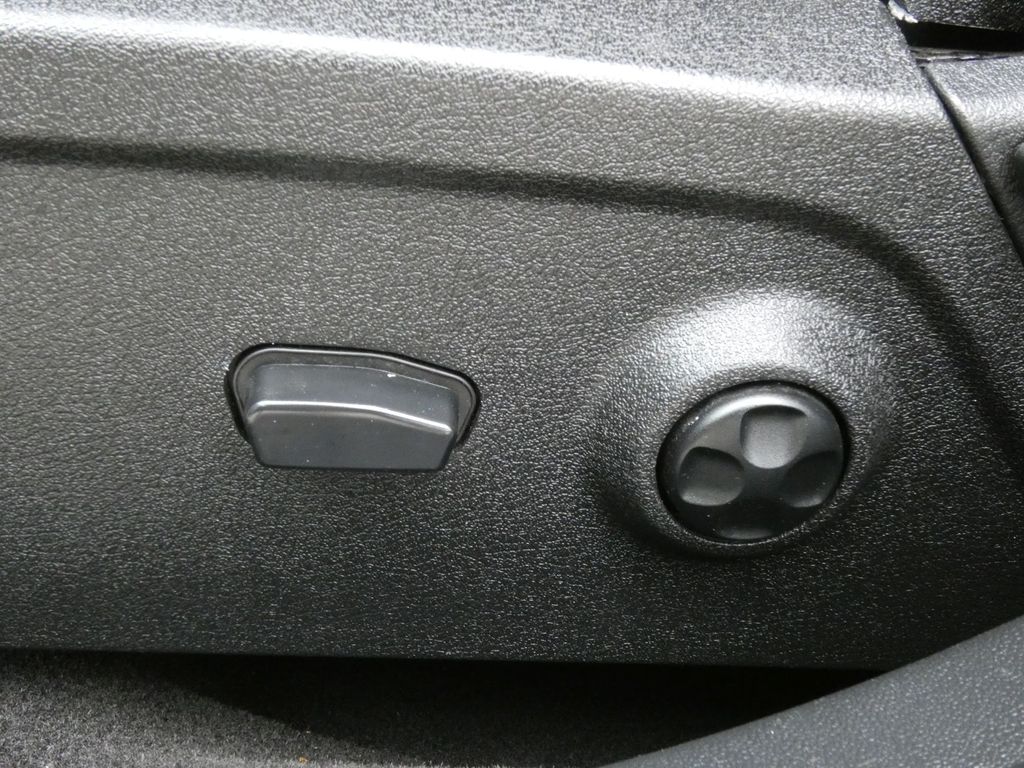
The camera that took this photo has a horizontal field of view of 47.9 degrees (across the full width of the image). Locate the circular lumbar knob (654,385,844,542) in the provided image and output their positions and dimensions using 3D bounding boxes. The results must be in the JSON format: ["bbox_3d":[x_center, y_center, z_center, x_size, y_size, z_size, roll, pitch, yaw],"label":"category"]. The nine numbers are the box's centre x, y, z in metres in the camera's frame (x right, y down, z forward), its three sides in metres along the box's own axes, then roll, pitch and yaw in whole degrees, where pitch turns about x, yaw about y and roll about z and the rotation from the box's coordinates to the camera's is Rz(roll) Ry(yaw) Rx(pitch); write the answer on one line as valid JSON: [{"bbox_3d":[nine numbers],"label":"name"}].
[{"bbox_3d":[0.055,0.019,0.262,0.042,0.042,0.011,2,28,-5],"label":"circular lumbar knob"}]

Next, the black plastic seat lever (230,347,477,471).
[{"bbox_3d":[-0.037,0.007,0.269,0.057,0.027,0.017,2,30,-5],"label":"black plastic seat lever"}]

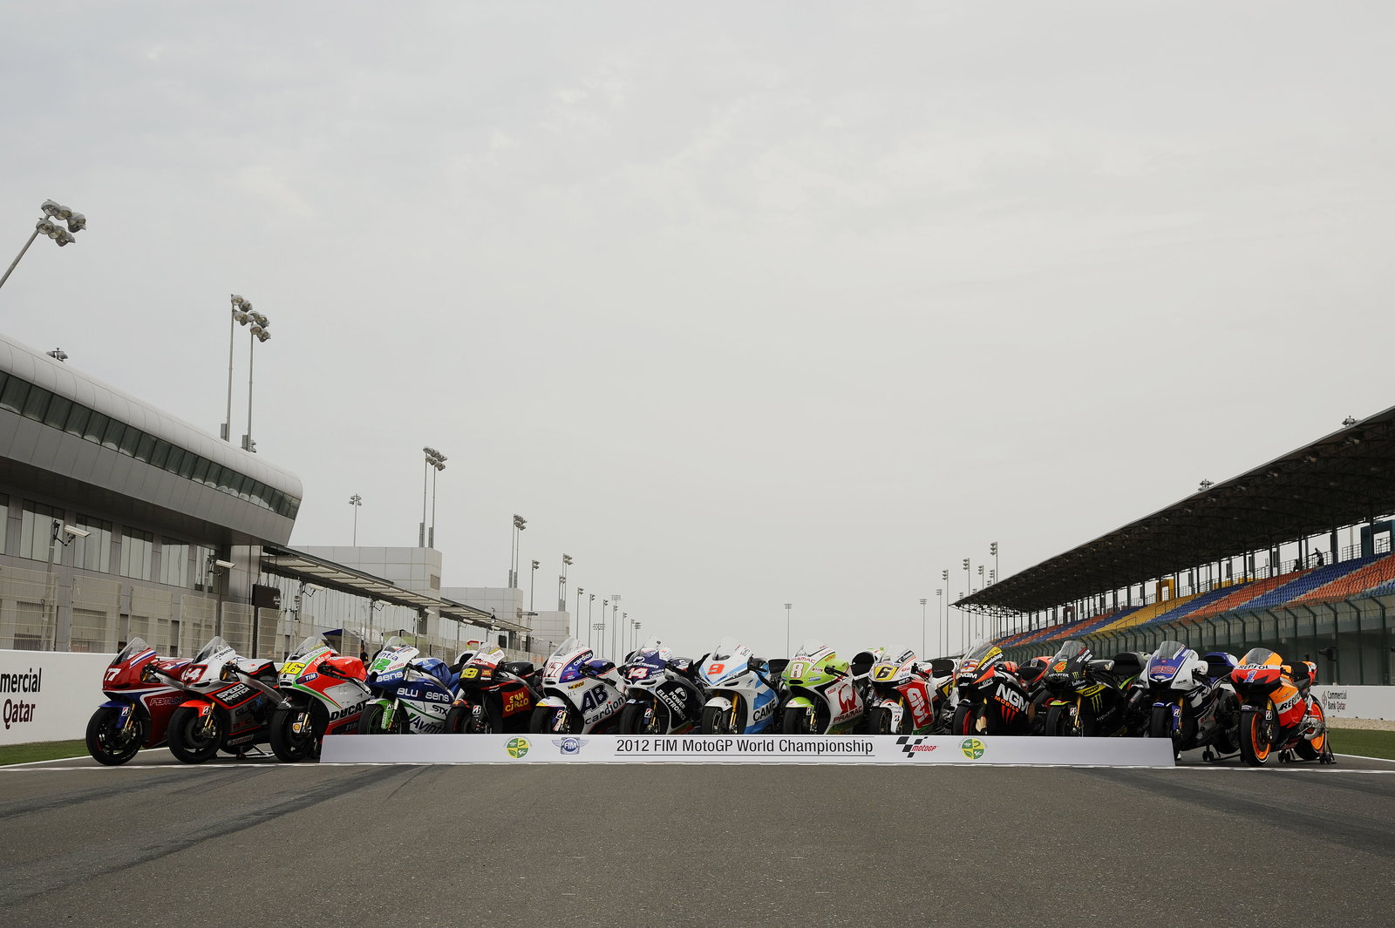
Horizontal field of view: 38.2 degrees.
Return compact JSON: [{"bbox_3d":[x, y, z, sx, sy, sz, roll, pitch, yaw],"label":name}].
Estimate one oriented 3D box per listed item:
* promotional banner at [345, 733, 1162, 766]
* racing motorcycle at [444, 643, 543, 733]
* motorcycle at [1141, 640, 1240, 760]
[{"bbox_3d":[0.469,2.669,18.782,7.930,0.290,0.220,0,-6,0],"label":"promotional banner"},{"bbox_3d":[-1.704,2.315,19.585,0.680,1.150,2.050,-5,-8,38],"label":"racing motorcycle"},{"bbox_3d":[4.871,2.327,19.595,0.680,1.180,2.050,-4,-8,37],"label":"motorcycle"}]

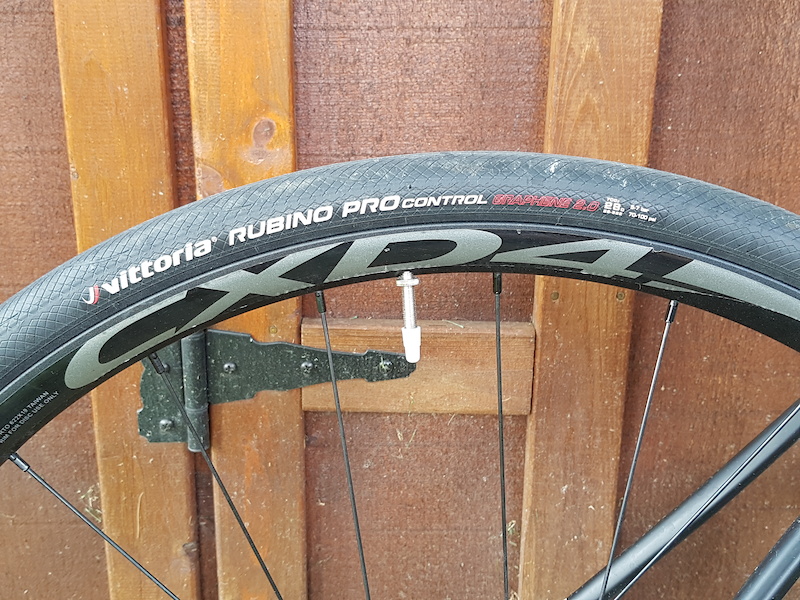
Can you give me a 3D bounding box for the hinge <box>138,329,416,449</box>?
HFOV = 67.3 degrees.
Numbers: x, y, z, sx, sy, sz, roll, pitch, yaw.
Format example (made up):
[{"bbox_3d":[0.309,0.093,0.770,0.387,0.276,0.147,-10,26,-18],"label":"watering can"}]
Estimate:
[{"bbox_3d":[-0.091,0.054,0.426,0.205,0.114,0.016,1,12,1],"label":"hinge"}]

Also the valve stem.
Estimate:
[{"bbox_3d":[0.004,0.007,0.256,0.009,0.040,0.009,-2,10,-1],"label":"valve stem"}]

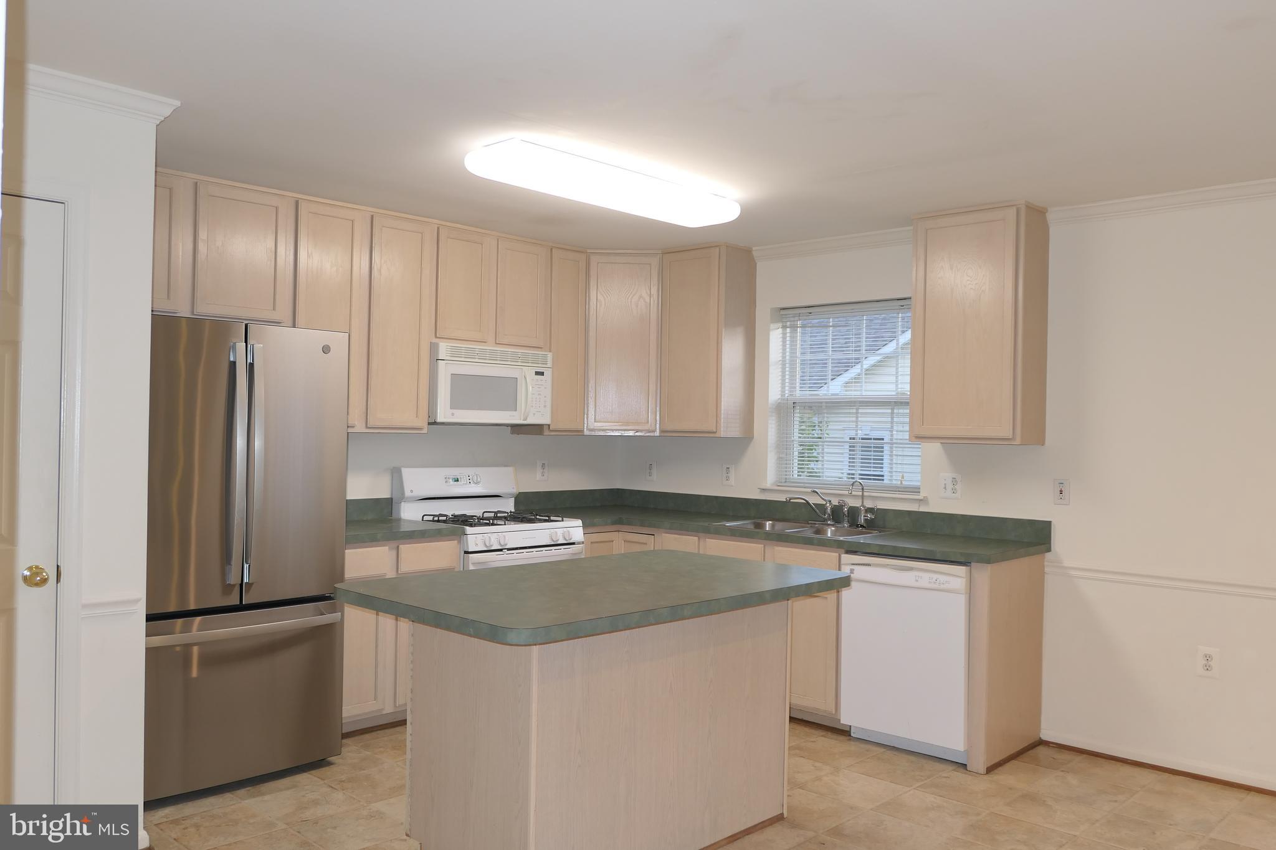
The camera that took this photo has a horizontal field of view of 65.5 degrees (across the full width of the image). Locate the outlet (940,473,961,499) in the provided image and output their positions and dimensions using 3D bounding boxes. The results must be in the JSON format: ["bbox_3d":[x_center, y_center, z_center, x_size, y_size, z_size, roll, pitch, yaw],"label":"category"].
[{"bbox_3d":[1.530,0.301,4.866,0.113,0.116,0.009,1,0,43],"label":"outlet"}]

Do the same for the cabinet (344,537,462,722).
[{"bbox_3d":[-1.325,0.961,4.659,0.628,0.871,0.751,1,0,43],"label":"cabinet"}]

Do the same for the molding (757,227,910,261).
[{"bbox_3d":[1.072,-0.955,5.282,1.120,0.074,0.060,1,0,43],"label":"molding"}]

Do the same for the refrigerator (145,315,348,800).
[{"bbox_3d":[-1.758,0.501,3.949,0.894,1.774,0.837,1,0,43],"label":"refrigerator"}]

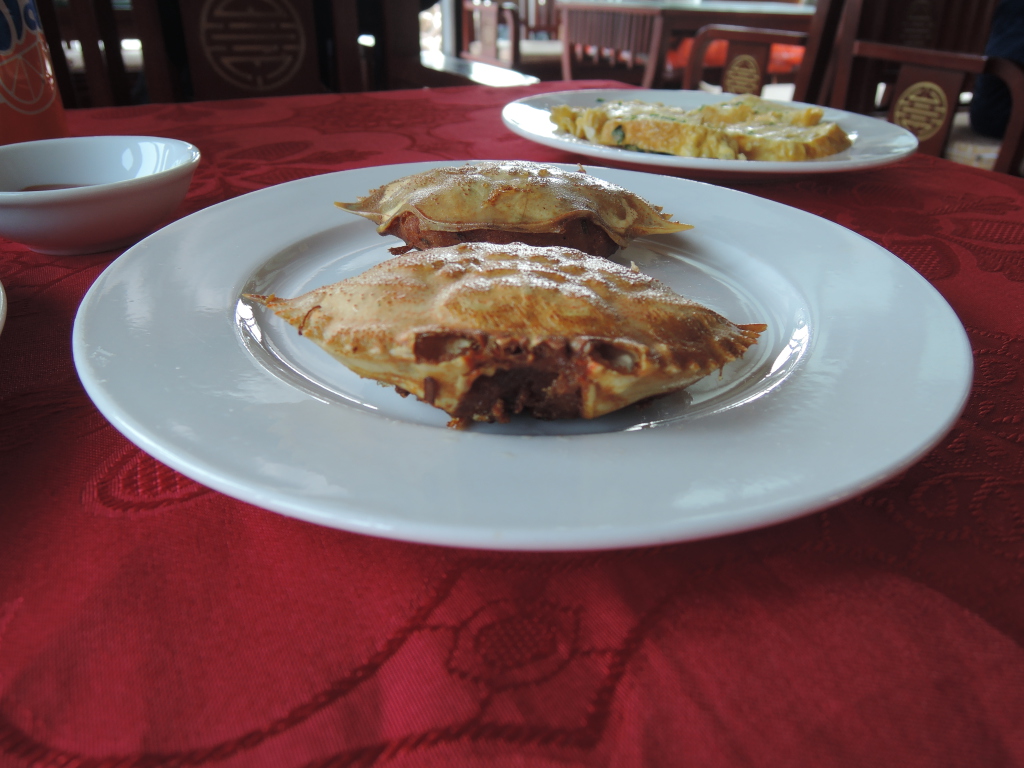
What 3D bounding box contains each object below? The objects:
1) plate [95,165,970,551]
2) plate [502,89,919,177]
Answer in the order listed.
[{"bbox_3d":[0.003,-0.029,0.238,0.260,0.024,0.260,1,31,-1],"label":"plate"},{"bbox_3d":[0.115,-0.152,0.447,0.241,0.024,0.241,1,31,-1],"label":"plate"}]

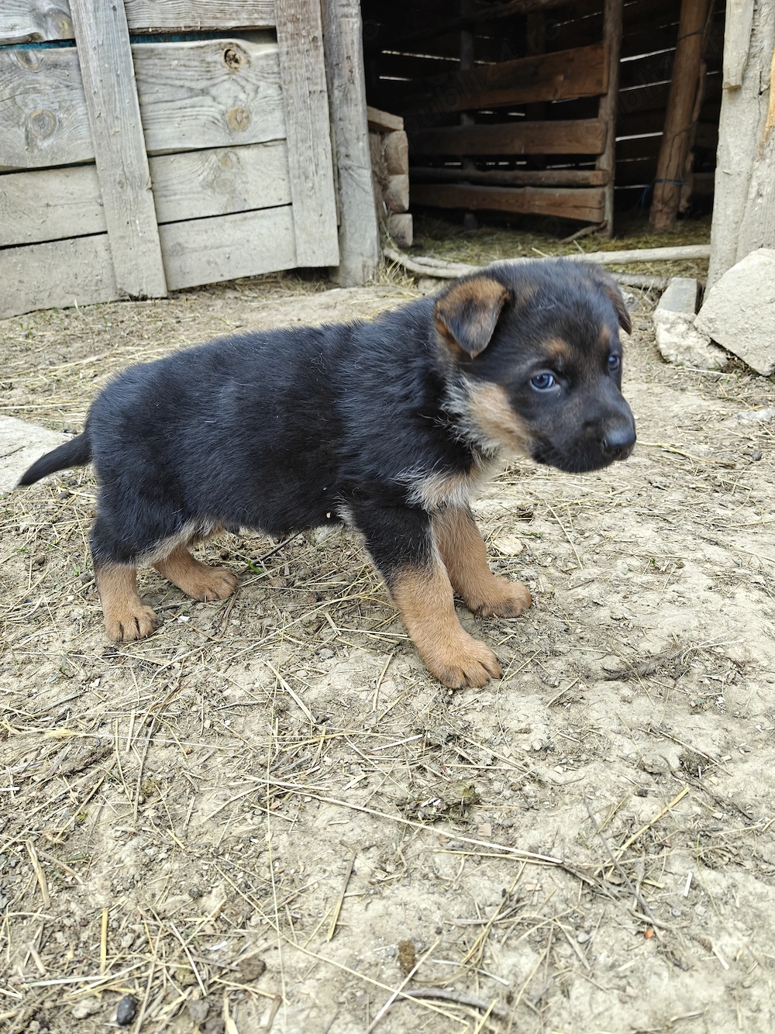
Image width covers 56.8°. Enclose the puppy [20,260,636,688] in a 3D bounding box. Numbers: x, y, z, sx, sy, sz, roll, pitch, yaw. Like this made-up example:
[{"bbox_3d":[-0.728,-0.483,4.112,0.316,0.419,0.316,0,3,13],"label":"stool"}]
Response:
[{"bbox_3d":[-0.085,-0.037,0.551,0.487,0.291,0.180,3,27,13],"label":"puppy"}]

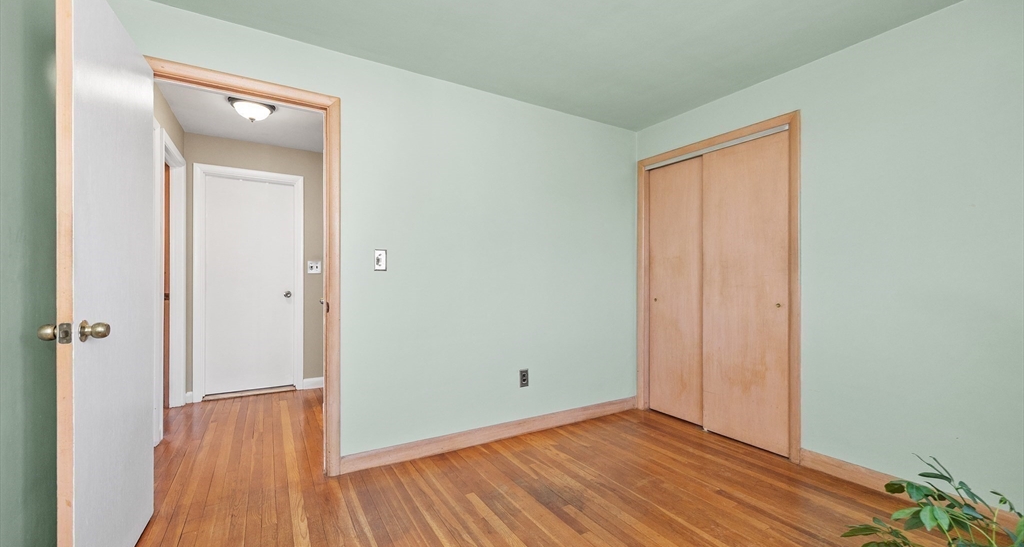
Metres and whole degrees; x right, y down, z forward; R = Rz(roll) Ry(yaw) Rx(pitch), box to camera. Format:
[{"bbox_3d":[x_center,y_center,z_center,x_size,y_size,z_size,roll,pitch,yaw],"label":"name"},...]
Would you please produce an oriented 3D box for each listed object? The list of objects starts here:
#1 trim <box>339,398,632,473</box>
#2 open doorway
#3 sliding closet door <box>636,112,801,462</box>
[{"bbox_3d":[0.053,1.076,2.801,2.333,0.097,0.020,0,0,-30],"label":"trim"},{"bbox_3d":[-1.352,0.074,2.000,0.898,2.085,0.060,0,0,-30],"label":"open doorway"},{"bbox_3d":[1.404,0.086,2.861,0.060,2.068,1.202,0,0,-30],"label":"sliding closet door"}]

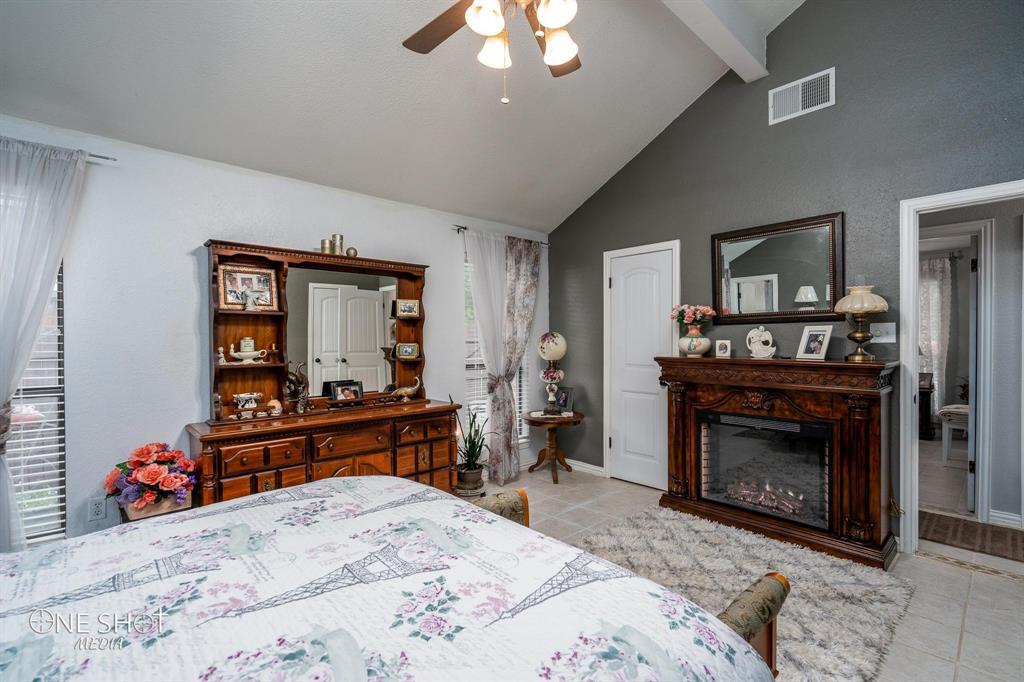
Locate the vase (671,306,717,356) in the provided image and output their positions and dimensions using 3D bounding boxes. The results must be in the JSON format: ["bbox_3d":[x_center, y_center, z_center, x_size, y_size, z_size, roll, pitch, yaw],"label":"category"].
[{"bbox_3d":[1.390,-0.065,3.475,0.290,0.400,0.310,0,0,-43],"label":"vase"}]

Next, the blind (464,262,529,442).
[{"bbox_3d":[-0.123,0.160,4.353,0.780,1.730,0.060,0,0,-41],"label":"blind"}]

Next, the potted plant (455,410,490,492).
[{"bbox_3d":[-0.314,0.915,3.810,0.300,0.690,0.300,0,0,0],"label":"potted plant"}]

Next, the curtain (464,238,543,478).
[{"bbox_3d":[-0.032,0.147,4.193,0.900,2.230,0.220,0,0,-41],"label":"curtain"}]

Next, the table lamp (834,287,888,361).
[{"bbox_3d":[2.091,-0.105,2.729,0.268,0.475,0.268,0,0,-43],"label":"table lamp"}]

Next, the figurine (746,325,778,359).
[{"bbox_3d":[1.718,0.020,3.139,0.090,0.220,0.190,0,0,-43],"label":"figurine"}]

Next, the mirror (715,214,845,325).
[{"bbox_3d":[1.834,-0.469,3.194,0.045,0.695,0.845,0,0,-43],"label":"mirror"}]

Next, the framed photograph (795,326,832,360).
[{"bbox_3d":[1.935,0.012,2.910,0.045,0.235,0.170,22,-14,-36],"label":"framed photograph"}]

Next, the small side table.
[{"bbox_3d":[0.388,0.979,4.260,0.580,0.567,0.580,0,0,0],"label":"small side table"}]

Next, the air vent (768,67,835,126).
[{"bbox_3d":[1.960,-1.653,3.089,0.020,0.244,0.394,0,0,-43],"label":"air vent"}]

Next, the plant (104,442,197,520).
[{"bbox_3d":[-1.955,0.735,2.460,0.385,0.365,0.280,0,0,-41],"label":"plant"}]

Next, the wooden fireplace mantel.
[{"bbox_3d":[1.704,0.696,3.107,0.345,1.132,1.375,0,0,-43],"label":"wooden fireplace mantel"}]

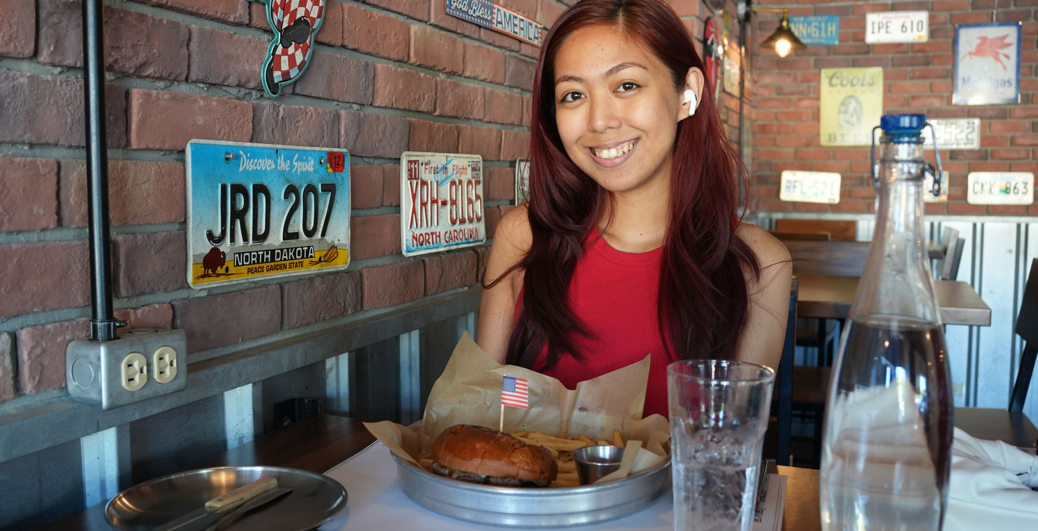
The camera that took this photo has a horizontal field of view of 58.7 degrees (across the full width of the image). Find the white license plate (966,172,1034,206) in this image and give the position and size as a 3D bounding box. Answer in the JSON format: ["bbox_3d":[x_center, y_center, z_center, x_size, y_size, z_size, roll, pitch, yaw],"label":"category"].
[{"bbox_3d":[2.446,-0.390,4.680,0.305,0.152,0.012,2,6,19],"label":"white license plate"}]

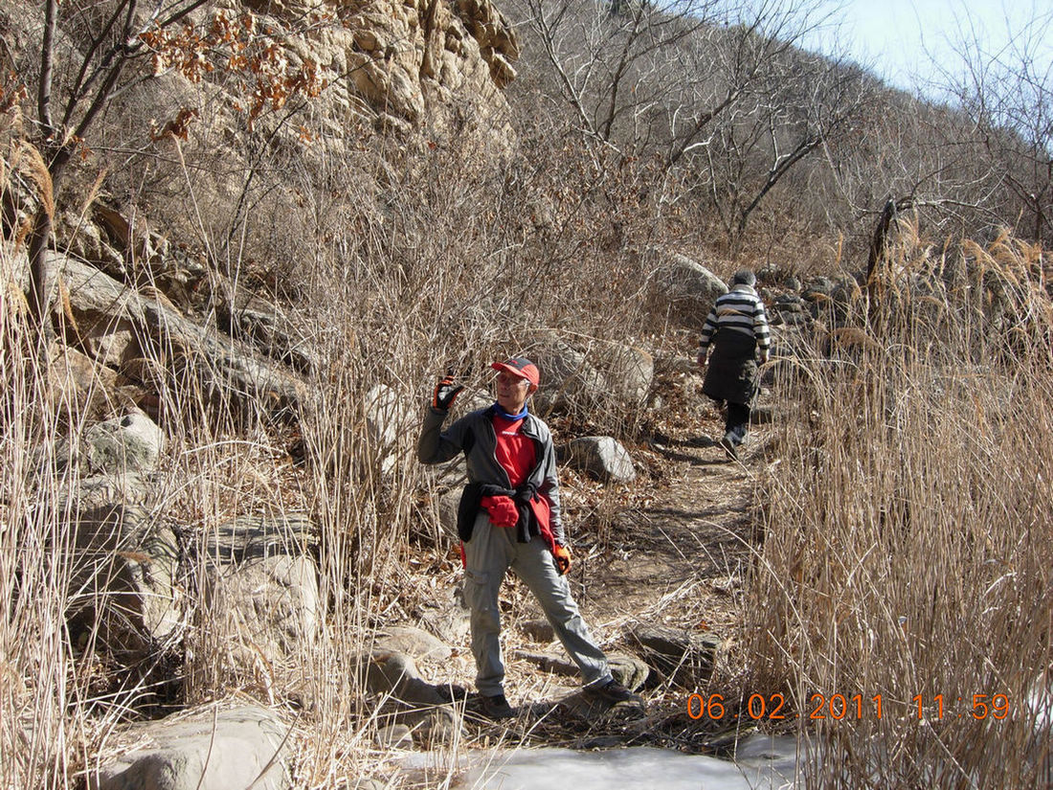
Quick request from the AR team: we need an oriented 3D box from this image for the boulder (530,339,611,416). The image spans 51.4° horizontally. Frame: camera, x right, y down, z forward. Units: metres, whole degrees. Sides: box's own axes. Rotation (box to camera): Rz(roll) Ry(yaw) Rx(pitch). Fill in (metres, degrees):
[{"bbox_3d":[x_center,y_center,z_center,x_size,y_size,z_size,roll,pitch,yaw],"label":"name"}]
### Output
[{"bbox_3d":[0.381,-0.154,9.800,0.700,0.640,0.620,0,3,0],"label":"boulder"}]

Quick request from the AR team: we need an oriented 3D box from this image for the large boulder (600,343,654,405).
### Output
[{"bbox_3d":[0.887,-0.180,9.800,0.460,0.530,0.480,0,3,0],"label":"large boulder"}]

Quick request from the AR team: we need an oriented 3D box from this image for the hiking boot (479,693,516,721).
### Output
[{"bbox_3d":[-0.133,1.454,5.150,0.110,0.130,0.280,-2,4,-25],"label":"hiking boot"}]

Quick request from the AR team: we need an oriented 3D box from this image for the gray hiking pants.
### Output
[{"bbox_3d":[0.048,0.995,5.220,0.660,0.840,0.360,-1,3,-9],"label":"gray hiking pants"}]

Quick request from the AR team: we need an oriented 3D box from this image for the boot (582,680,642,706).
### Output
[{"bbox_3d":[0.407,1.414,5.200,0.280,0.130,0.110,7,3,30],"label":"boot"}]

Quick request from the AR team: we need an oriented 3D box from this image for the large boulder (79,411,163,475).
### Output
[{"bbox_3d":[-2.727,0.330,7.400,0.540,0.410,0.480,-1,4,-19],"label":"large boulder"}]

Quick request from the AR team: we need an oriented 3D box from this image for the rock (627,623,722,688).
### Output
[{"bbox_3d":[0.756,1.336,5.600,0.460,0.270,0.340,0,3,0],"label":"rock"}]

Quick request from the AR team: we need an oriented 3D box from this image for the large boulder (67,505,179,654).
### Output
[{"bbox_3d":[-2.200,1.012,6.000,0.600,0.700,0.600,-1,4,-19],"label":"large boulder"}]

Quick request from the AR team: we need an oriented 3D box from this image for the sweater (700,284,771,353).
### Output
[{"bbox_3d":[1.768,-0.650,9.300,0.580,0.560,0.320,2,-5,5],"label":"sweater"}]

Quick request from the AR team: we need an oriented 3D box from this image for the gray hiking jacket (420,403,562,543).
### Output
[{"bbox_3d":[-0.166,0.377,5.200,0.650,0.620,0.360,0,3,-5],"label":"gray hiking jacket"}]

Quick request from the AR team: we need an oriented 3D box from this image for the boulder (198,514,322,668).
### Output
[{"bbox_3d":[-1.461,1.070,6.000,0.640,0.680,0.600,-1,4,-19],"label":"boulder"}]

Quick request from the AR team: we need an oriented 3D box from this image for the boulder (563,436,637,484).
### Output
[{"bbox_3d":[0.527,0.481,8.100,0.570,0.340,0.420,0,3,0],"label":"boulder"}]

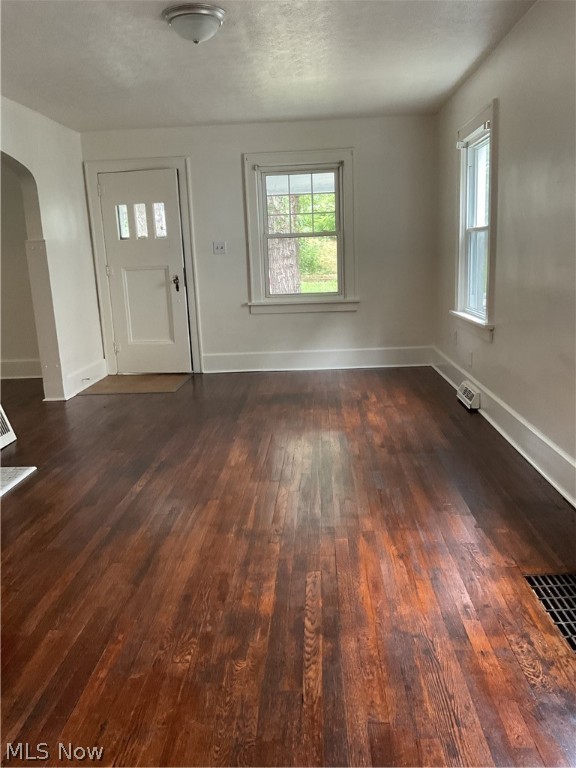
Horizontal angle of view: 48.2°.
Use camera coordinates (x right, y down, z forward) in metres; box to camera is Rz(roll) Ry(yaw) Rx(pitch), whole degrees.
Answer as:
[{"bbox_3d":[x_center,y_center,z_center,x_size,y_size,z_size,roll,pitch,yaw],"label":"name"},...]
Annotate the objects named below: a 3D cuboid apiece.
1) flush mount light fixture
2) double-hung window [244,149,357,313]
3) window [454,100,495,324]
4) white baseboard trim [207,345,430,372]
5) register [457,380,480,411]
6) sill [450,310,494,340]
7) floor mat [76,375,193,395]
[{"bbox_3d":[-0.479,-1.833,3.322,0.325,0.150,0.325,-2,12,3],"label":"flush mount light fixture"},{"bbox_3d":[0.129,-1.486,6.371,1.085,1.562,0.120,-2,12,3],"label":"double-hung window"},{"bbox_3d":[1.395,-1.203,4.709,0.110,1.435,1.080,-2,12,3],"label":"window"},{"bbox_3d":[0.297,-0.240,6.621,2.370,0.205,0.025,-2,12,3],"label":"white baseboard trim"},{"bbox_3d":[1.367,0.086,4.872,0.070,0.132,0.410,-2,12,3],"label":"register"},{"bbox_3d":[1.380,-0.448,4.854,0.100,0.120,1.105,-2,12,3],"label":"sill"},{"bbox_3d":[-1.464,-0.001,6.295,0.922,0.010,0.870,-2,12,3],"label":"floor mat"}]

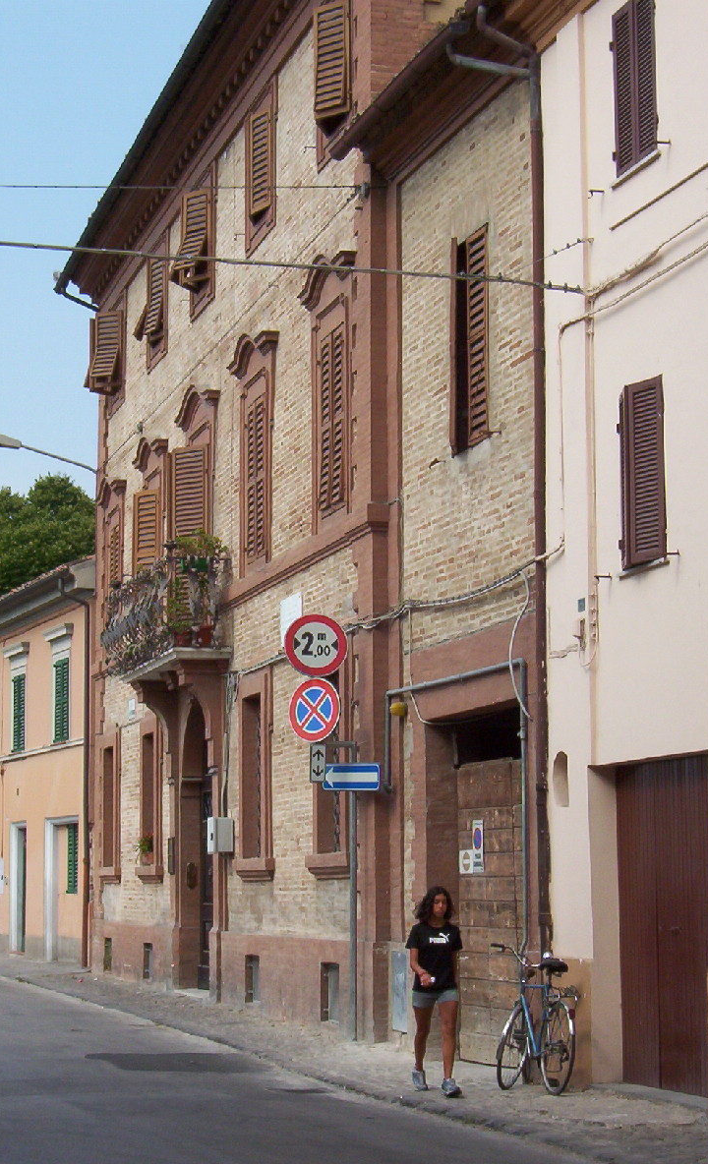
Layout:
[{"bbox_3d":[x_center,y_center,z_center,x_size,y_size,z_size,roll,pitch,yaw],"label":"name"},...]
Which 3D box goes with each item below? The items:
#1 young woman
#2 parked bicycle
[{"bbox_3d":[0.597,3.047,16.113,0.440,1.520,0.370,2,-8,-14],"label":"young woman"},{"bbox_3d":[1.335,3.303,16.205,0.550,1.080,1.750,2,-8,-14],"label":"parked bicycle"}]

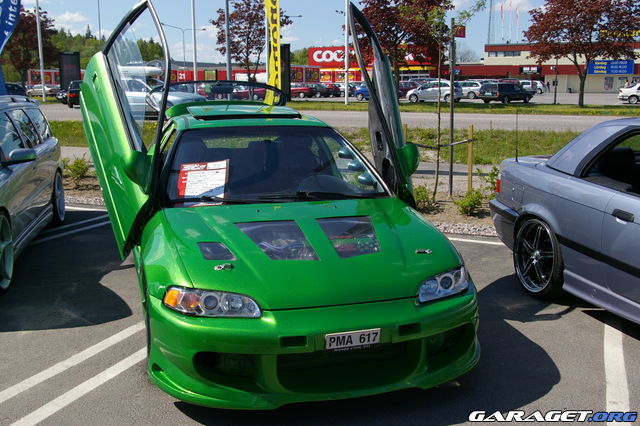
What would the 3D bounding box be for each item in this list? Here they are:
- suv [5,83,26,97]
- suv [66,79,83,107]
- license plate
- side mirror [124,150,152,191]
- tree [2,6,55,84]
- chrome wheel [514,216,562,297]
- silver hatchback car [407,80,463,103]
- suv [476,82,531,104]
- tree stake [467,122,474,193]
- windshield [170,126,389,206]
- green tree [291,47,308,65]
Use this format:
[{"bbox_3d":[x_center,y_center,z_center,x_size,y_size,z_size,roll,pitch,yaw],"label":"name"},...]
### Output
[{"bbox_3d":[-34.057,-13.469,76.000,4.500,1.600,1.800,-5,11,-25],"label":"suv"},{"bbox_3d":[-14.392,-7.526,43.844,1.830,1.650,4.600,-1,10,-6],"label":"suv"},{"bbox_3d":[0.148,0.560,3.069,0.255,0.070,0.015,-3,11,-16],"label":"license plate"},{"bbox_3d":[-1.066,-0.253,4.070,0.180,0.170,0.150,-3,39,-16],"label":"side mirror"},{"bbox_3d":[-35.277,-19.525,83.000,6.800,10.800,6.800,0,10,0],"label":"tree"},{"bbox_3d":[1.664,0.316,5.045,0.200,0.610,0.610,-2,11,-10],"label":"chrome wheel"},{"bbox_3d":[9.107,-9.631,55.000,4.250,1.600,1.760,4,11,20],"label":"silver hatchback car"},{"bbox_3d":[14.207,-9.137,52.658,4.750,1.460,1.770,-9,14,-42],"label":"suv"},{"bbox_3d":[2.122,-0.753,9.750,0.065,1.000,0.065,4,11,22],"label":"tree stake"},{"bbox_3d":[-0.307,-0.333,4.479,1.400,0.120,0.900,-3,39,-16],"label":"windshield"},{"bbox_3d":[-4.654,-31.498,150.000,5.500,9.500,5.500,0,10,0],"label":"green tree"}]

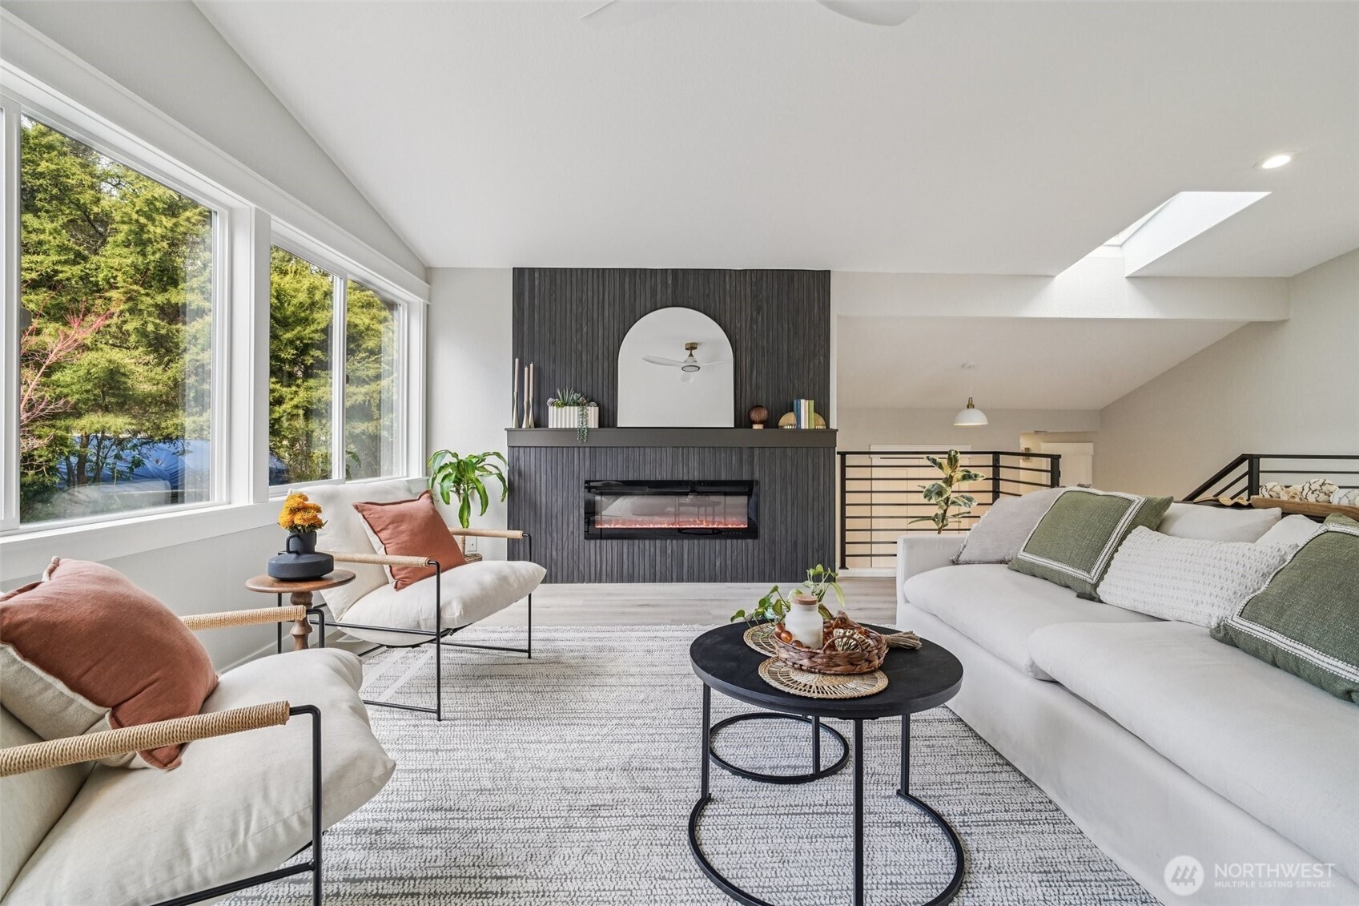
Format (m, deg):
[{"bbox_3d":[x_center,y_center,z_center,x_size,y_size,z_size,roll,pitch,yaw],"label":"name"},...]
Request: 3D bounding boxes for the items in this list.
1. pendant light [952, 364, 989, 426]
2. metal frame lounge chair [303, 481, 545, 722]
[{"bbox_3d":[2.865,-0.576,5.950,0.345,0.630,0.345,0,1,0],"label":"pendant light"},{"bbox_3d":[-1.168,0.597,2.780,0.900,0.880,0.730,0,1,15],"label":"metal frame lounge chair"}]

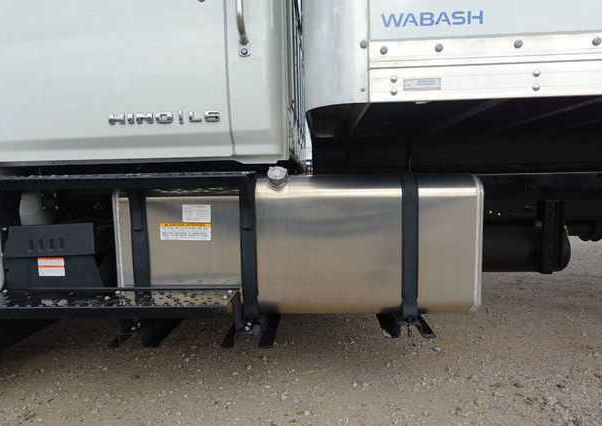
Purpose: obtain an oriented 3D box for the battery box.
[{"bbox_3d":[-1.001,0.184,1.609,0.385,0.295,0.350,-1,5,2],"label":"battery box"}]

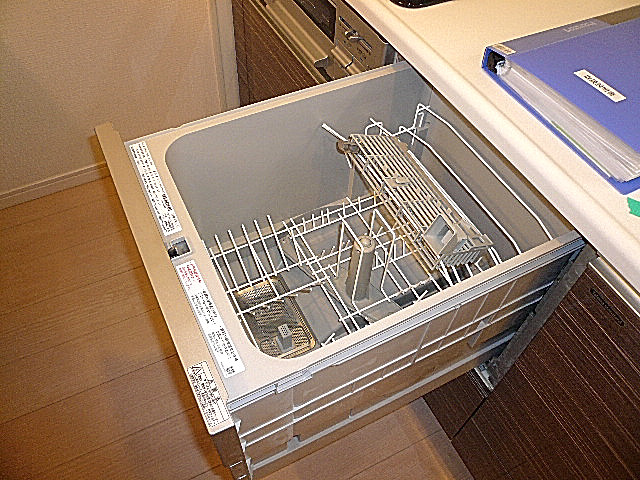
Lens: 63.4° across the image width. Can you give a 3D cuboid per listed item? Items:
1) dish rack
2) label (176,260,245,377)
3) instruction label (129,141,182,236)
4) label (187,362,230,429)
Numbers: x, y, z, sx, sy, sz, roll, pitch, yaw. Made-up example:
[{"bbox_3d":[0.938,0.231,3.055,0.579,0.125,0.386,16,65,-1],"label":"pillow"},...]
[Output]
[{"bbox_3d":[0.068,0.027,0.821,0.433,0.245,0.338,-21,56,-18],"label":"dish rack"},{"bbox_3d":[-0.116,0.077,0.539,0.019,0.004,0.146,-21,56,-18],"label":"label"},{"bbox_3d":[-0.206,-0.068,0.646,0.020,0.004,0.167,-21,56,-18],"label":"instruction label"},{"bbox_3d":[-0.104,0.142,0.480,0.018,0.004,0.063,-21,56,-18],"label":"label"}]

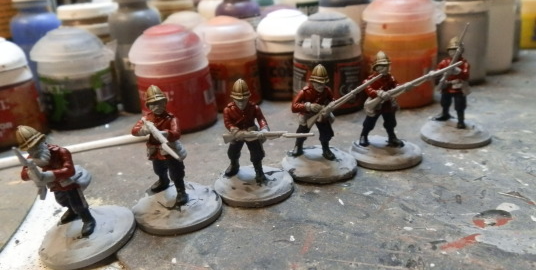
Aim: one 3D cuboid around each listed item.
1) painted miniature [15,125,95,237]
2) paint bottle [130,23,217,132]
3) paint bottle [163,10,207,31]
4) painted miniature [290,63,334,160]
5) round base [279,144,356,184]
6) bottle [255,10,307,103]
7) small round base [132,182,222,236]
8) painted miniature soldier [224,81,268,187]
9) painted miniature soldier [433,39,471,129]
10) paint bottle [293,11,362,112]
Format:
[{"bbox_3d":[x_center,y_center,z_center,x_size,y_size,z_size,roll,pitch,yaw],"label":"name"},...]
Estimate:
[{"bbox_3d":[-0.054,0.011,0.111,0.016,0.031,0.017,9,31,34],"label":"painted miniature"},{"bbox_3d":[-0.041,-0.025,0.188,0.034,0.042,0.036,-2,22,1],"label":"paint bottle"},{"bbox_3d":[-0.040,-0.042,0.228,0.034,0.043,0.035,1,22,10],"label":"paint bottle"},{"bbox_3d":[0.015,-0.007,0.142,0.015,0.032,0.013,-6,22,-5],"label":"painted miniature"},{"bbox_3d":[0.017,0.010,0.147,0.025,0.003,0.025,0,22,7],"label":"round base"},{"bbox_3d":[0.009,-0.042,0.221,0.029,0.043,0.029,-2,22,3],"label":"bottle"},{"bbox_3d":[-0.025,0.021,0.125,0.025,0.003,0.025,-5,21,0],"label":"small round base"},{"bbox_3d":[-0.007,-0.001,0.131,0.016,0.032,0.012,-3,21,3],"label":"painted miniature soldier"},{"bbox_3d":[0.069,-0.019,0.163,0.014,0.035,0.011,13,27,34],"label":"painted miniature soldier"},{"bbox_3d":[0.028,-0.034,0.200,0.035,0.043,0.035,0,22,8],"label":"paint bottle"}]

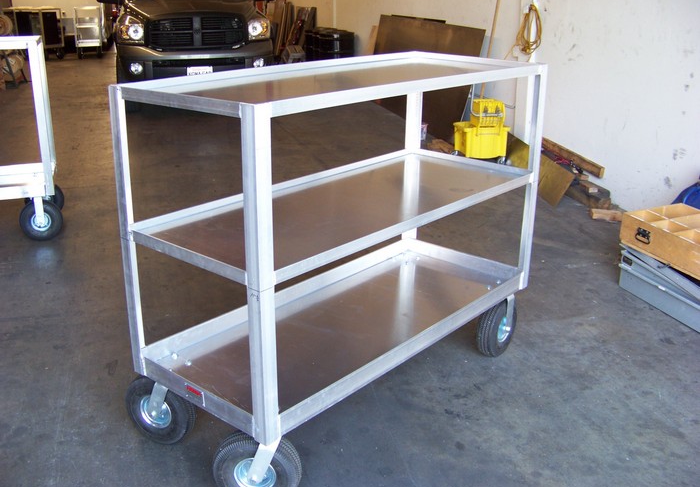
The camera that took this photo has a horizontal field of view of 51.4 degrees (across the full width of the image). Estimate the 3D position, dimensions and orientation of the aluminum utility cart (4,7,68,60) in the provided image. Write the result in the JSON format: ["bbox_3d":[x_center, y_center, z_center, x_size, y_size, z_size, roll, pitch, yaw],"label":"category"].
[{"bbox_3d":[-6.858,-4.551,15.813,1.160,1.040,0.650,-8,21,-22],"label":"aluminum utility cart"}]

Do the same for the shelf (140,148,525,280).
[{"bbox_3d":[0.028,-0.150,2.559,0.609,0.038,1.487,16,25,38],"label":"shelf"}]

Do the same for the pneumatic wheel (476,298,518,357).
[{"bbox_3d":[0.624,0.352,3.081,0.085,0.257,0.257,15,24,37],"label":"pneumatic wheel"}]

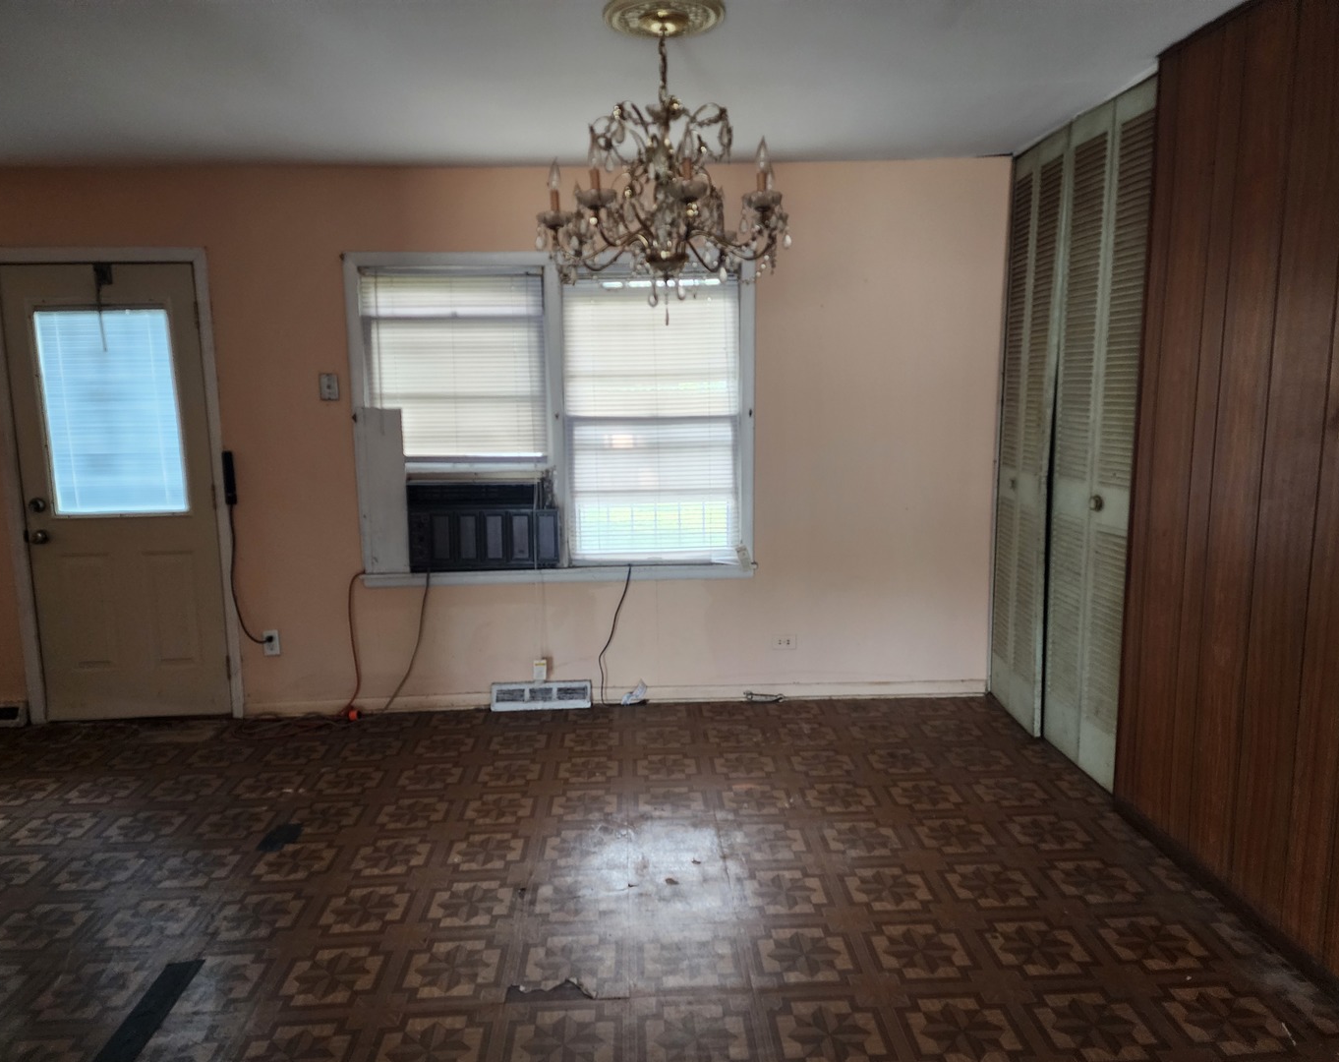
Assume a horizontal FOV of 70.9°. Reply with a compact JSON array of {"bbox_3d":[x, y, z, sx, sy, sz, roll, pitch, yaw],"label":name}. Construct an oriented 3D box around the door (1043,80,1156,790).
[{"bbox_3d":[1.581,-0.299,3.470,0.038,2.429,0.585,-1,8,-3],"label":"door"}]

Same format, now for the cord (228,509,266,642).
[{"bbox_3d":[-1.920,0.201,4.253,0.123,0.633,0.050,-1,8,-3],"label":"cord"}]

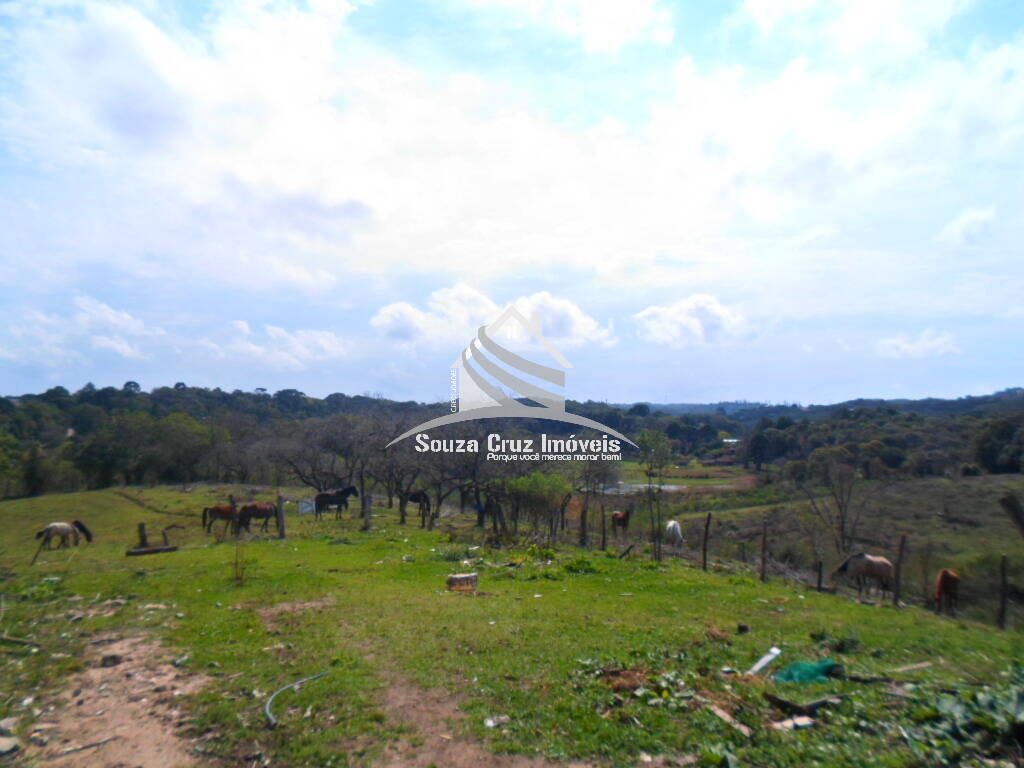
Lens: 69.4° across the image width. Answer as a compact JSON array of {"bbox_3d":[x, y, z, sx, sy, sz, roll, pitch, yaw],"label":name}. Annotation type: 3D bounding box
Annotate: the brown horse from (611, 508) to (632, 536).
[{"bbox_3d":[5.601,7.143,38.000,0.520,1.400,1.900,1,-2,-23],"label":"brown horse"}]

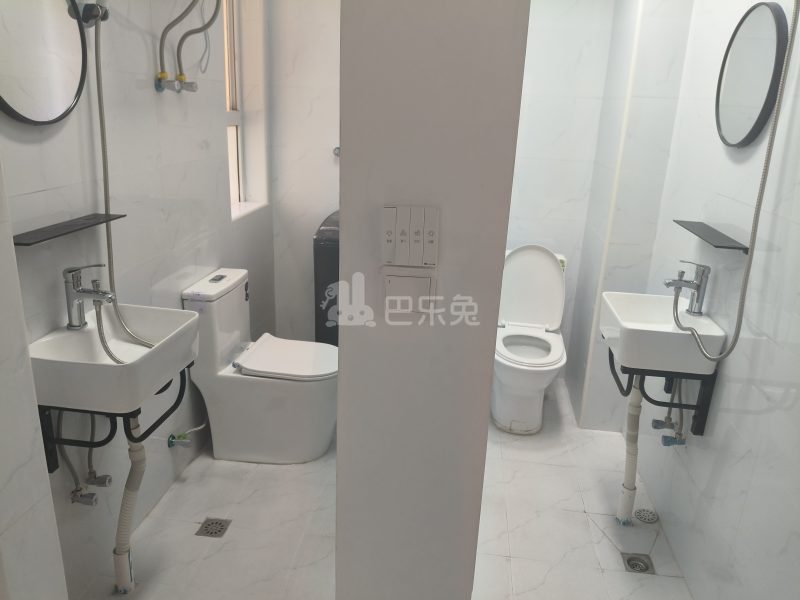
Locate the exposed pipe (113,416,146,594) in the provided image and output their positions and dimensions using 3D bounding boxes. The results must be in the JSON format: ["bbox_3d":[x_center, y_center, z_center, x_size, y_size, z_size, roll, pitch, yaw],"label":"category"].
[{"bbox_3d":[-0.791,0.578,1.745,0.138,0.665,0.079,4,18,6],"label":"exposed pipe"}]

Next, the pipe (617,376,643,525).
[{"bbox_3d":[0.843,0.519,2.155,0.082,0.655,0.063,4,18,6],"label":"pipe"}]

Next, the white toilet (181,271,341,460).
[{"bbox_3d":[-0.497,0.290,2.534,0.650,0.730,0.390,4,18,6],"label":"white toilet"}]

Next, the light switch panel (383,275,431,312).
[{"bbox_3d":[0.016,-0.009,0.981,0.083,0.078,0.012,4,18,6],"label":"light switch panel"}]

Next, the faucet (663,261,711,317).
[{"bbox_3d":[0.939,-0.038,1.973,0.136,0.180,0.054,4,18,6],"label":"faucet"}]

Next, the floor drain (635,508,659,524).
[{"bbox_3d":[0.941,0.821,2.288,0.088,0.012,0.088,4,18,6],"label":"floor drain"}]

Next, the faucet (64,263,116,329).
[{"bbox_3d":[-0.825,-0.006,1.599,0.147,0.184,0.056,4,18,6],"label":"faucet"}]

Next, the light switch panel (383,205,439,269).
[{"bbox_3d":[0.019,-0.105,0.975,0.090,0.100,0.025,4,18,6],"label":"light switch panel"}]

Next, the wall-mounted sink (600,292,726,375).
[{"bbox_3d":[0.854,0.103,2.029,0.313,0.133,0.369,4,18,6],"label":"wall-mounted sink"}]

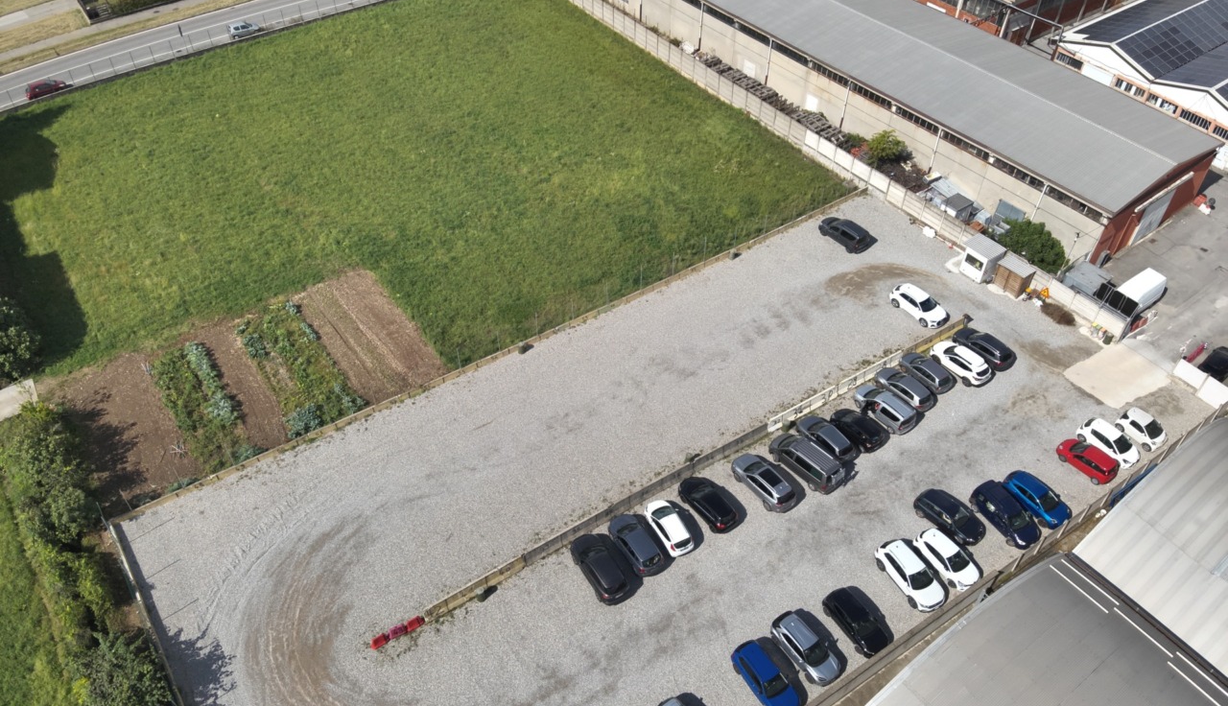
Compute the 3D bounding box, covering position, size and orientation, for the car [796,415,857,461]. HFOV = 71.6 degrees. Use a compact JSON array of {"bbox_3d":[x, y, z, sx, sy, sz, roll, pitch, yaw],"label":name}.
[{"bbox_3d":[13.826,5.373,55.474,4.150,1.490,1.780,35,55,29],"label":"car"}]

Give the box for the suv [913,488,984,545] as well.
[{"bbox_3d":[20.195,9.727,51.095,4.163,1.506,1.782,33,54,29],"label":"suv"}]

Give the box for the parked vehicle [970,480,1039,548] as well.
[{"bbox_3d":[24.075,9.839,52.120,1.855,1.630,4.610,-19,47,-20],"label":"parked vehicle"}]

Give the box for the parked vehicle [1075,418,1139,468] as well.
[{"bbox_3d":[32.084,5.676,55.088,1.682,1.509,3.800,-30,52,-27],"label":"parked vehicle"}]

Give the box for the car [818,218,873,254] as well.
[{"bbox_3d":[19.106,-10.031,70.381,1.860,1.670,4.580,-32,54,-27],"label":"car"}]

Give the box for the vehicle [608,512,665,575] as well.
[{"bbox_3d":[1.317,11.102,50.254,1.759,1.560,4.282,-21,48,-22],"label":"vehicle"}]

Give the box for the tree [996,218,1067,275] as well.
[{"bbox_3d":[33.700,-8.781,68.537,4.200,3.400,5.200,-26,51,-23],"label":"tree"}]

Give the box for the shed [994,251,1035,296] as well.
[{"bbox_3d":[32.302,-6.173,68.880,1.588,2.070,2.433,-27,50,-27],"label":"shed"}]

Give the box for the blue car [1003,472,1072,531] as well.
[{"bbox_3d":[25.922,8.893,51.922,1.745,1.489,4.074,-26,51,-24],"label":"blue car"}]

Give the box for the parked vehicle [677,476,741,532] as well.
[{"bbox_3d":[5.792,9.078,51.872,1.790,1.470,4.220,-32,54,-27],"label":"parked vehicle"}]

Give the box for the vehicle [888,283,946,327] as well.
[{"bbox_3d":[23.093,-3.605,64.369,1.815,1.453,4.510,-30,53,-27],"label":"vehicle"}]

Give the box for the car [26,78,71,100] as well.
[{"bbox_3d":[-58.221,-27.144,87.214,4.000,1.480,1.730,-34,55,-29],"label":"car"}]

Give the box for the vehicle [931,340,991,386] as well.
[{"bbox_3d":[24.562,0.536,60.144,1.843,1.562,4.344,-29,53,-26],"label":"vehicle"}]

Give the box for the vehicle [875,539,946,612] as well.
[{"bbox_3d":[16.853,12.531,48.462,1.829,1.528,4.490,-23,50,-21],"label":"vehicle"}]

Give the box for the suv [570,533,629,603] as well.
[{"bbox_3d":[-0.779,12.192,48.708,1.816,1.650,4.554,-24,50,-21],"label":"suv"}]

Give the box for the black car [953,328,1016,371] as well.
[{"bbox_3d":[27.485,-0.471,63.123,1.839,1.555,4.603,-28,51,-27],"label":"black car"}]

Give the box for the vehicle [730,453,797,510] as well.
[{"bbox_3d":[9.435,8.013,53.709,1.805,1.571,4.759,-25,49,-25],"label":"vehicle"}]

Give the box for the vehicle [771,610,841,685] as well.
[{"bbox_3d":[10.267,15.620,45.444,1.775,1.534,4.166,-26,51,-23],"label":"vehicle"}]

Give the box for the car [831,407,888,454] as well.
[{"bbox_3d":[16.095,4.922,55.918,1.760,1.450,4.000,-32,53,-28],"label":"car"}]

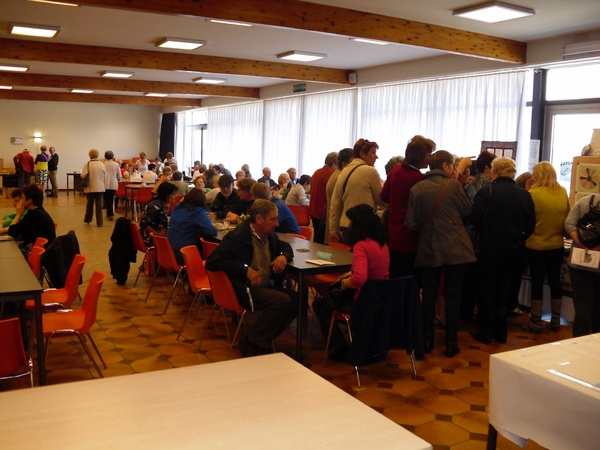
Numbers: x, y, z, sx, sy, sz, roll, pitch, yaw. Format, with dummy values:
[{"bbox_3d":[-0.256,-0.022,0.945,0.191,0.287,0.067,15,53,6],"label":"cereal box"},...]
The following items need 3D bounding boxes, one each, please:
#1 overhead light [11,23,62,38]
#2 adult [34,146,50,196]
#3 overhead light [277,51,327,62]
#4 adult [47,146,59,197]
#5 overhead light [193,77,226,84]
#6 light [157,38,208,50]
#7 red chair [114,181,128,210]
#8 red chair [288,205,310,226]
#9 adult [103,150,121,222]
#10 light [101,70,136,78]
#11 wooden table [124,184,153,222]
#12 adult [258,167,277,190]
[{"bbox_3d":[-3.797,-2.790,8.950,0.650,0.080,0.650,-3,8,-30],"label":"overhead light"},{"bbox_3d":[-8.088,-1.649,19.600,0.480,1.670,0.380,1,7,-5],"label":"adult"},{"bbox_3d":[0.027,-3.064,11.360,0.650,0.080,0.650,-3,8,-30],"label":"overhead light"},{"bbox_3d":[-8.012,-1.722,20.200,0.420,1.680,0.500,-1,7,-20],"label":"adult"},{"bbox_3d":[-2.255,-3.607,15.600,0.650,0.080,0.650,-3,8,-30],"label":"overhead light"},{"bbox_3d":[-1.935,-2.944,10.190,0.650,0.080,0.650,-3,8,-30],"label":"light"},{"bbox_3d":[-4.592,-0.695,15.983,0.460,0.760,0.520,-3,8,-30],"label":"red chair"},{"bbox_3d":[-0.033,0.046,10.212,0.470,0.760,0.520,2,7,6],"label":"red chair"},{"bbox_3d":[-4.229,-0.879,14.000,0.470,1.590,0.350,0,7,-14],"label":"adult"},{"bbox_3d":[-4.207,-3.468,14.400,0.650,0.080,0.650,-3,8,-30],"label":"light"},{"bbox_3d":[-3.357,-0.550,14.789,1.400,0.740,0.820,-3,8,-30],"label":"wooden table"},{"bbox_3d":[-0.629,-0.508,12.566,0.520,1.280,0.680,-2,7,-25],"label":"adult"}]

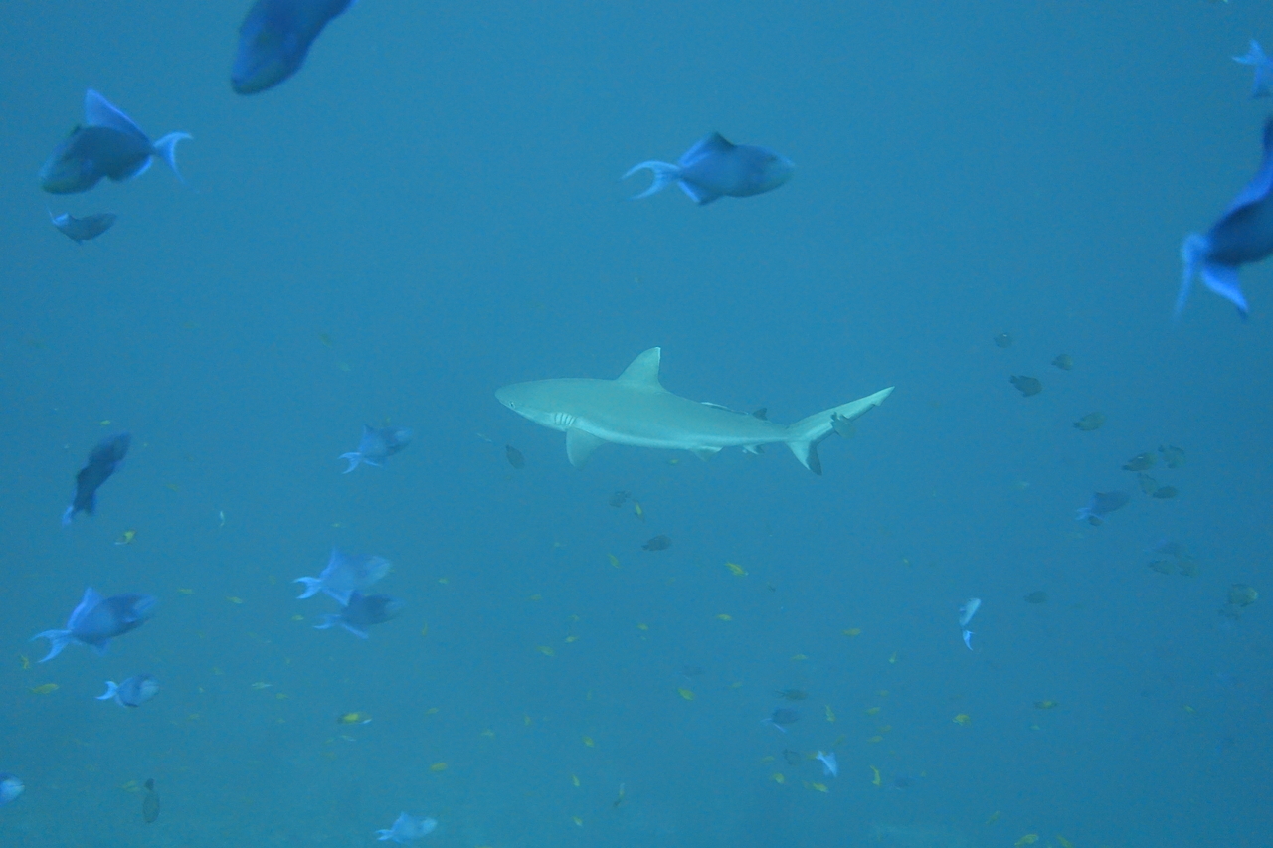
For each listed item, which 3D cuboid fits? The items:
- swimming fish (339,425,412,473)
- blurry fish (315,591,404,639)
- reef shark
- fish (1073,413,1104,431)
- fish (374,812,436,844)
[{"bbox_3d":[-0.865,0.079,6.000,0.265,0.135,0.065,-19,13,-21],"label":"swimming fish"},{"bbox_3d":[-0.814,0.561,5.300,0.275,0.135,0.065,-11,9,-16],"label":"blurry fish"},{"bbox_3d":[0.213,-0.044,6.600,1.470,0.420,0.420,5,9,10],"label":"reef shark"},{"bbox_3d":[1.880,-0.008,7.500,0.140,0.085,0.040,-15,9,-12],"label":"fish"},{"bbox_3d":[-0.872,1.523,6.800,0.245,0.115,0.065,-13,9,-15],"label":"fish"}]

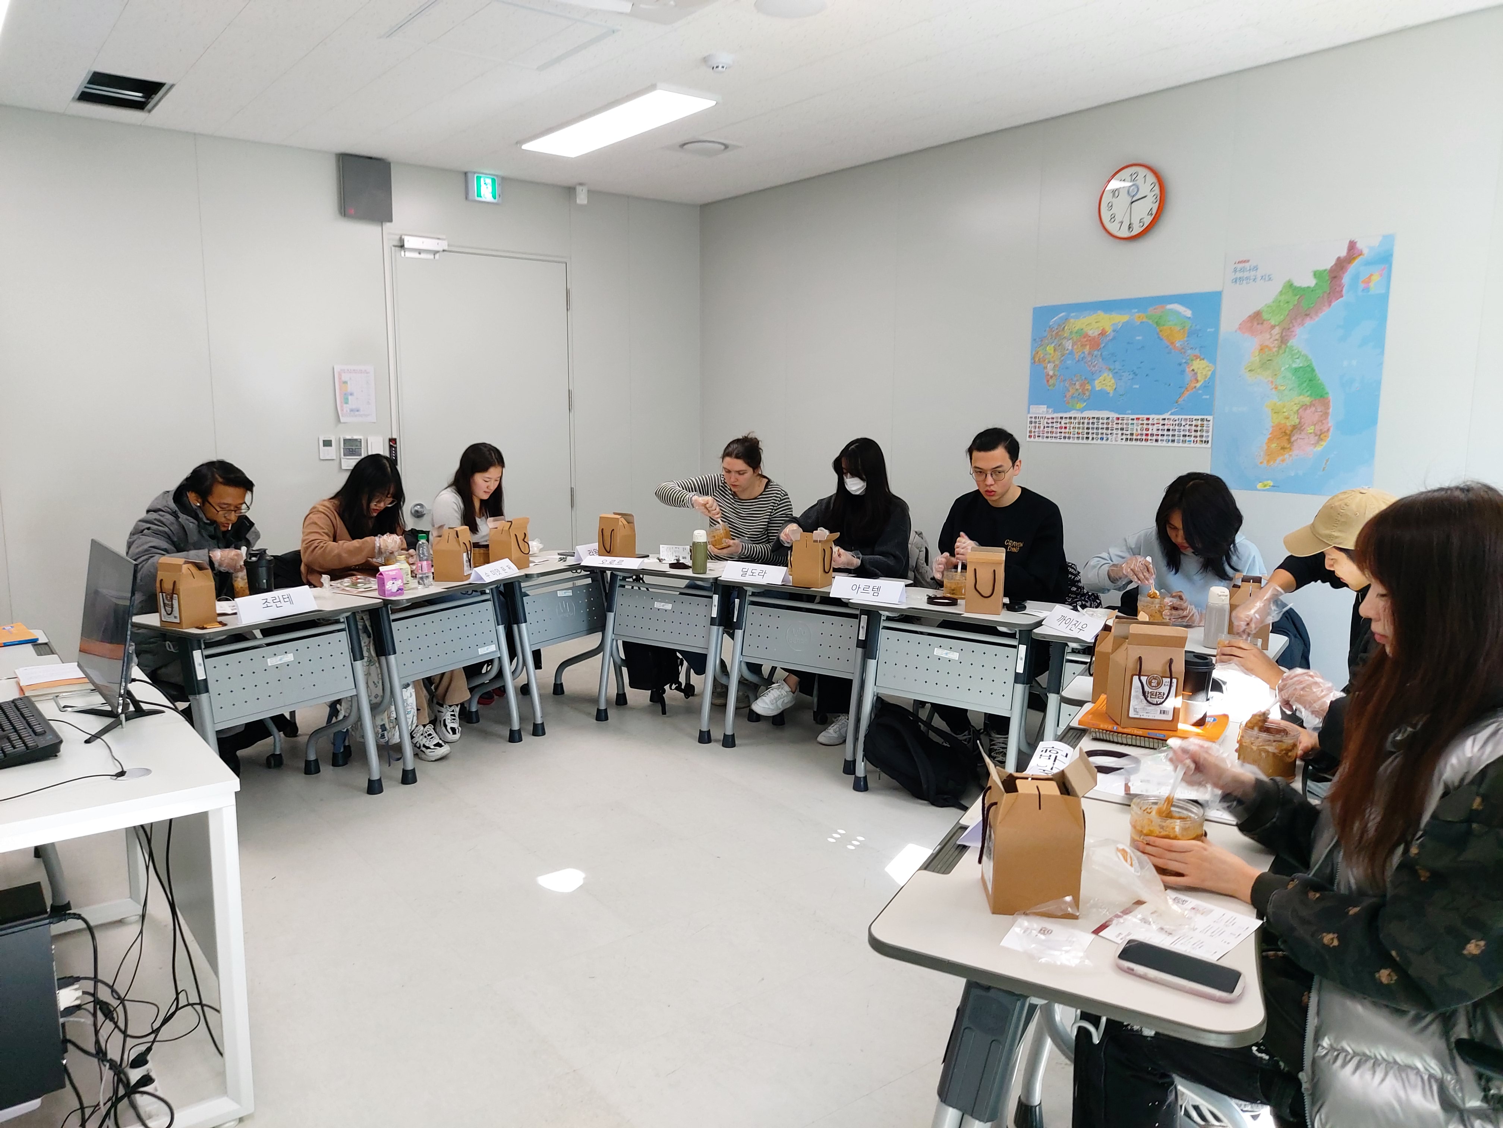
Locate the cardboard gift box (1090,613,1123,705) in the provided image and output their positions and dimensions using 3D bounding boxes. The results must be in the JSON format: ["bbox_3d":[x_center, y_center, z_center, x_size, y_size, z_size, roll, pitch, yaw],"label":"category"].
[{"bbox_3d":[0.911,0.227,2.686,0.135,0.215,0.120,3,8,18],"label":"cardboard gift box"}]

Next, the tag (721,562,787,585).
[{"bbox_3d":[0.020,0.038,4.649,0.292,0.066,0.076,5,10,32],"label":"tag"}]

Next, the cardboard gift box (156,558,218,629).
[{"bbox_3d":[-1.879,0.093,3.607,0.120,0.215,0.130,4,9,25],"label":"cardboard gift box"}]

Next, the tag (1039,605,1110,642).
[{"bbox_3d":[1.083,0.193,3.603,0.076,0.066,0.292,-3,9,-19],"label":"tag"}]

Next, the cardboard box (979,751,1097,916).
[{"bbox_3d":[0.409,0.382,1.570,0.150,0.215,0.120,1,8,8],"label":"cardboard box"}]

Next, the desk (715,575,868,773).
[{"bbox_3d":[0.292,0.417,4.633,0.735,0.710,0.500,6,10,37],"label":"desk"}]

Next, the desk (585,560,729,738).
[{"bbox_3d":[-0.325,0.375,5.150,0.731,0.745,0.505,5,10,32],"label":"desk"}]

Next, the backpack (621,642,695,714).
[{"bbox_3d":[-0.461,0.356,5.178,0.200,0.460,0.270,-2,9,-15],"label":"backpack"}]

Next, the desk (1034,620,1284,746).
[{"bbox_3d":[1.358,0.598,3.644,0.731,0.745,0.505,5,10,31],"label":"desk"}]

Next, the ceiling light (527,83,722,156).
[{"bbox_3d":[-0.608,-1.911,4.729,0.315,0.030,1.190,-6,10,-38],"label":"ceiling light"}]

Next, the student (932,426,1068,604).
[{"bbox_3d":[1.004,0.136,4.397,0.530,1.340,0.720,4,9,25],"label":"student"}]

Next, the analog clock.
[{"bbox_3d":[1.554,-1.481,4.441,0.040,0.292,0.292,-6,10,-37],"label":"analog clock"}]

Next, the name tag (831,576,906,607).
[{"bbox_3d":[0.453,0.099,4.176,0.292,0.068,0.080,5,10,30],"label":"name tag"}]

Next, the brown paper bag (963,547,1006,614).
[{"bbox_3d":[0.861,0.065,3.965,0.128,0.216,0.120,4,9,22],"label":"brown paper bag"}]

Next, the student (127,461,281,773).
[{"bbox_3d":[-2.136,0.223,4.351,0.720,1.250,0.540,4,9,25],"label":"student"}]

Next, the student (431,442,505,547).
[{"bbox_3d":[-1.295,0.043,5.367,0.650,1.270,0.480,5,10,30],"label":"student"}]

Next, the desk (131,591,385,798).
[{"bbox_3d":[-1.812,0.532,4.018,0.505,0.745,0.731,6,10,33],"label":"desk"}]

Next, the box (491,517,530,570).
[{"bbox_3d":[-1.077,-0.087,4.847,0.125,0.215,0.125,4,9,20],"label":"box"}]

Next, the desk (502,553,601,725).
[{"bbox_3d":[-0.989,0.344,5.183,0.505,0.734,0.735,5,10,30],"label":"desk"}]

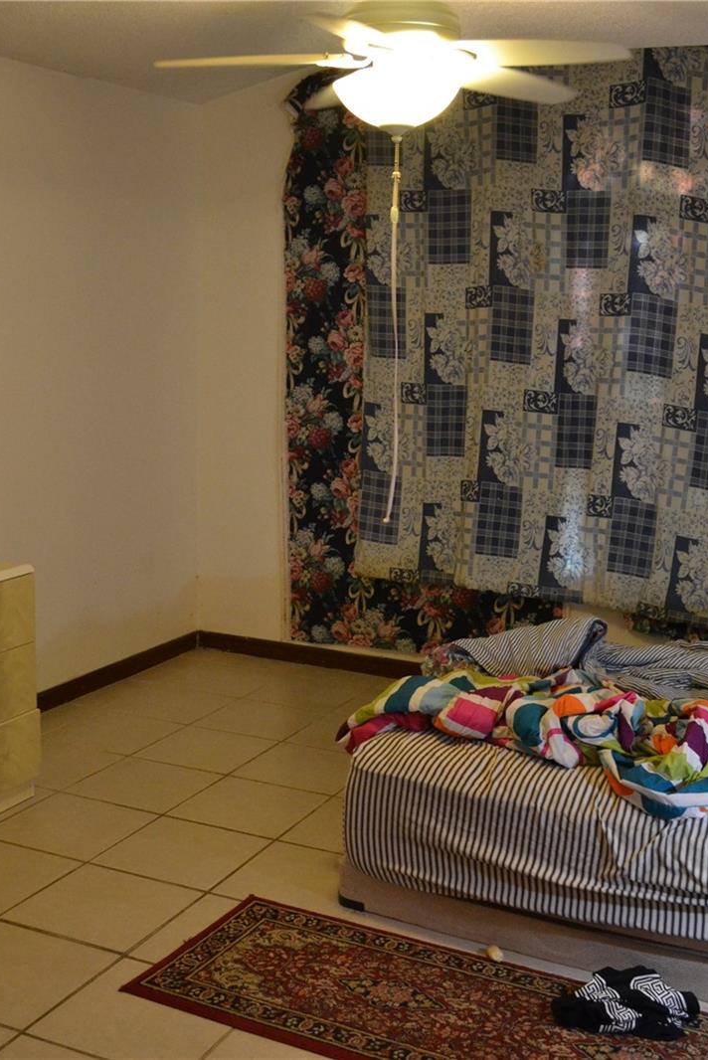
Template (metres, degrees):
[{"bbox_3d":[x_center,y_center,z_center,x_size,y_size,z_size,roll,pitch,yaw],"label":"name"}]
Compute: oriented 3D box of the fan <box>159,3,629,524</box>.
[{"bbox_3d":[0.097,-0.709,2.915,1.160,1.399,1.160,6,10,25],"label":"fan"}]

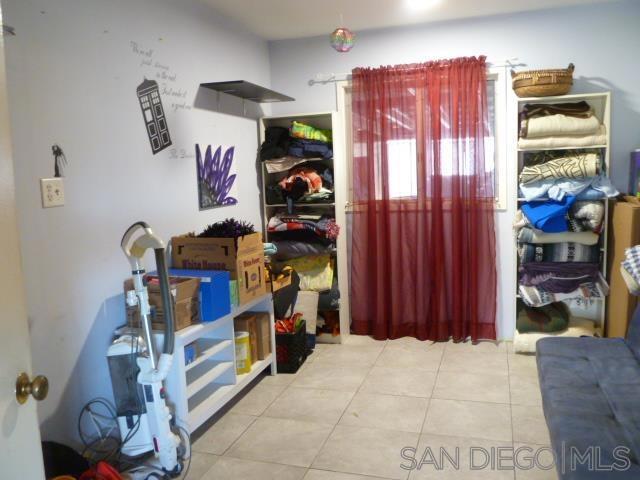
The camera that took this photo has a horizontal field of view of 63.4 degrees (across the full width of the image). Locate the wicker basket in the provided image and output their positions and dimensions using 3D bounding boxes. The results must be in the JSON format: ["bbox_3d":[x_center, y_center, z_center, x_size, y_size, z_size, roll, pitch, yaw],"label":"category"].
[{"bbox_3d":[1.519,-1.078,3.548,0.390,0.190,0.290,-1,6,18],"label":"wicker basket"}]

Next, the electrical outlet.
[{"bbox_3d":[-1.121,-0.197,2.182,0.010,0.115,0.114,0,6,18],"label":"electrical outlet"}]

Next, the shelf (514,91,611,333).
[{"bbox_3d":[1.702,-0.091,3.704,0.573,1.800,0.297,0,6,18],"label":"shelf"}]

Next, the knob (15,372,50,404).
[{"bbox_3d":[-0.558,0.290,1.010,0.057,0.061,0.061,-3,6,-5],"label":"knob"}]

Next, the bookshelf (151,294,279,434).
[{"bbox_3d":[-0.654,0.690,3.019,0.345,0.600,1.100,-1,6,18],"label":"bookshelf"}]

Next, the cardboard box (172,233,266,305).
[{"bbox_3d":[-0.602,0.170,3.216,0.410,0.390,0.365,-1,6,18],"label":"cardboard box"}]

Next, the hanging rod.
[{"bbox_3d":[0.696,-1.268,3.965,1.650,0.050,0.080,0,6,18],"label":"hanging rod"}]

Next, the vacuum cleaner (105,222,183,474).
[{"bbox_3d":[-0.784,0.491,2.263,0.320,1.139,0.280,-5,7,-22],"label":"vacuum cleaner"}]

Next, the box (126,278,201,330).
[{"bbox_3d":[-0.797,0.323,2.615,0.300,0.230,0.200,-1,6,18],"label":"box"}]

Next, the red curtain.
[{"bbox_3d":[0.773,-0.265,4.001,1.090,2.130,0.120,-1,6,18],"label":"red curtain"}]

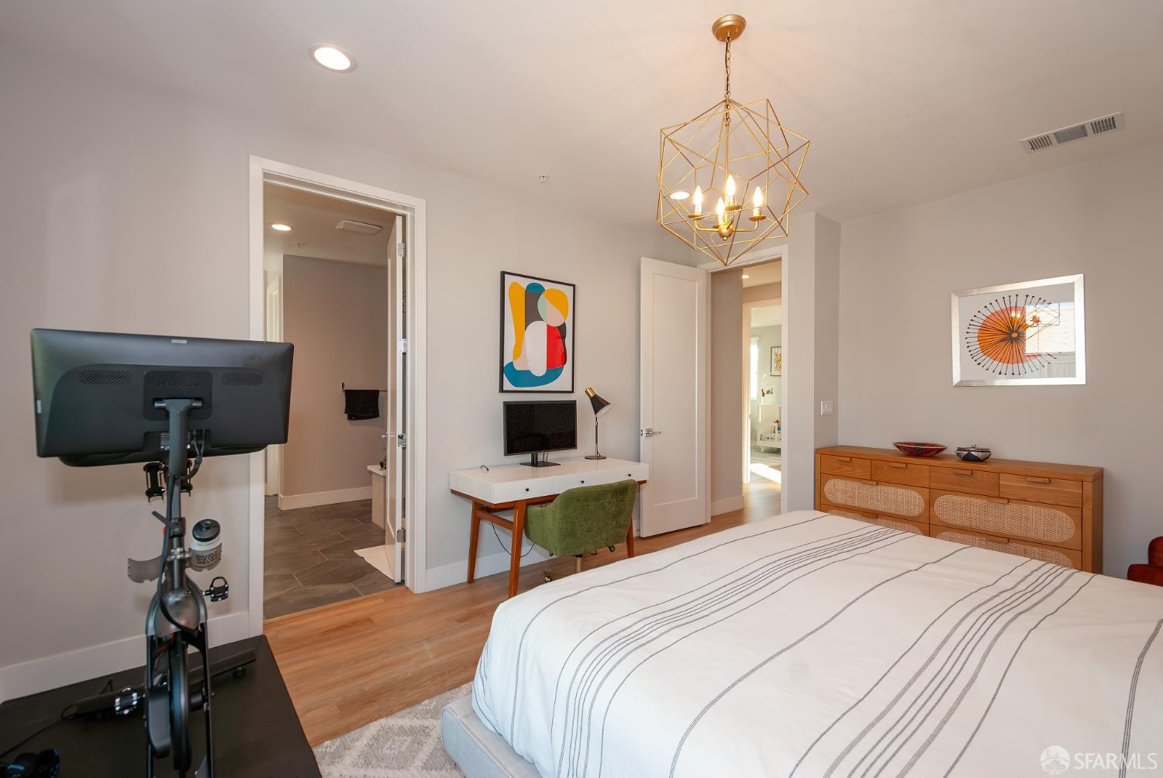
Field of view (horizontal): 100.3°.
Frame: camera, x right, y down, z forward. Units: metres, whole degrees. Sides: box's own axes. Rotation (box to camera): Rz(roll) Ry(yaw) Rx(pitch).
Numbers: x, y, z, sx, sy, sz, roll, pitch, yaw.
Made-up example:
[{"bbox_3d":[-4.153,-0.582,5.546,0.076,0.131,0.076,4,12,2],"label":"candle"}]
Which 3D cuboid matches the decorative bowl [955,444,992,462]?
[{"bbox_3d":[2.615,0.426,3.236,0.190,0.105,0.190,0,0,-40],"label":"decorative bowl"}]

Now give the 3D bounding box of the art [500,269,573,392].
[{"bbox_3d":[-0.316,-0.397,3.647,0.657,0.858,0.030,0,0,-40],"label":"art"}]

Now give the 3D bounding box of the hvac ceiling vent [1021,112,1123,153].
[{"bbox_3d":[2.727,-1.411,2.697,0.255,0.020,0.390,0,0,-40],"label":"hvac ceiling vent"}]

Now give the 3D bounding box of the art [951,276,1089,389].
[{"bbox_3d":[2.917,-0.361,3.272,0.033,0.683,0.668,0,0,-40],"label":"art"}]

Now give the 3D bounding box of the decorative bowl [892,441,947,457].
[{"bbox_3d":[2.435,0.442,3.488,0.320,0.075,0.320,0,0,-40],"label":"decorative bowl"}]

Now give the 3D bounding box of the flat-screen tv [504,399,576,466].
[{"bbox_3d":[-0.290,0.315,3.482,0.634,0.454,0.200,0,0,-40],"label":"flat-screen tv"}]

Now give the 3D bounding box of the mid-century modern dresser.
[{"bbox_3d":[2.510,0.895,3.377,0.460,0.832,1.495,0,0,-40],"label":"mid-century modern dresser"}]

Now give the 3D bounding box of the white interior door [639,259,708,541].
[{"bbox_3d":[0.857,0.074,4.468,0.813,2.438,0.045,0,0,-33],"label":"white interior door"}]

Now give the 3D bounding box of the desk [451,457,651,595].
[{"bbox_3d":[-0.187,0.922,3.347,1.225,0.760,0.562,0,0,-38],"label":"desk"}]

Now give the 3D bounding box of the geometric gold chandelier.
[{"bbox_3d":[0.567,-0.952,1.872,0.590,0.944,0.590,0,0,-40],"label":"geometric gold chandelier"}]

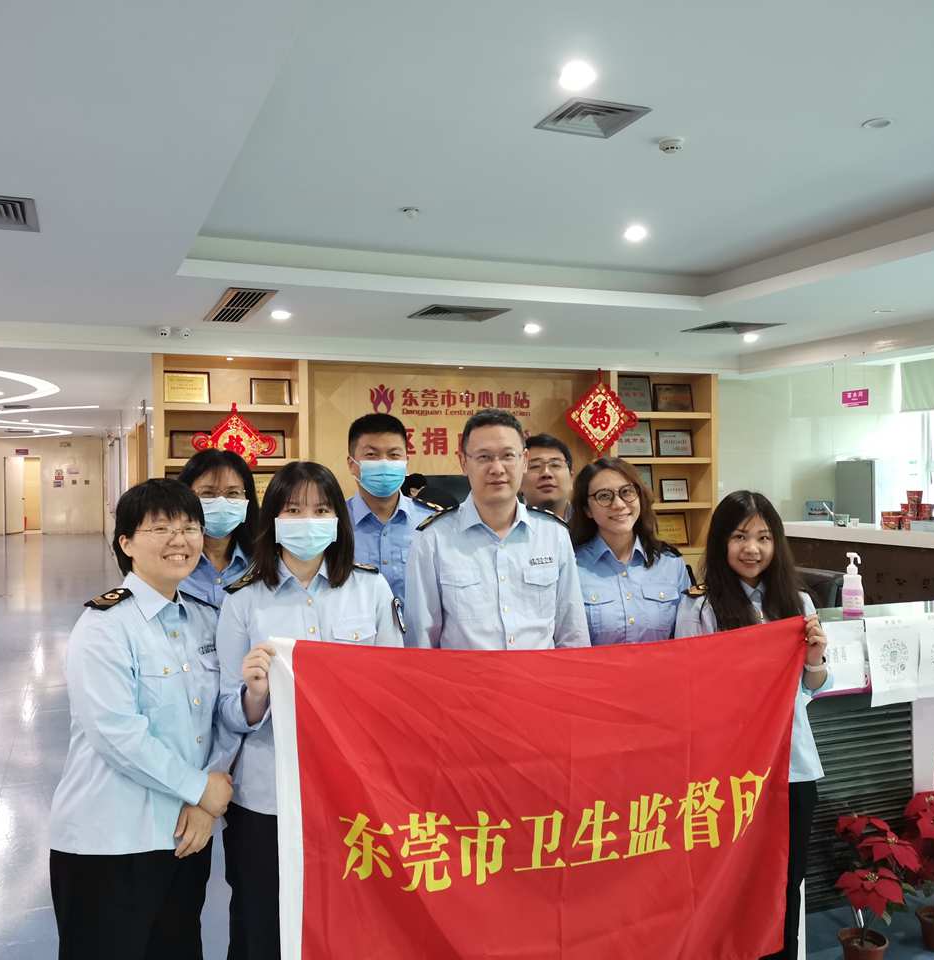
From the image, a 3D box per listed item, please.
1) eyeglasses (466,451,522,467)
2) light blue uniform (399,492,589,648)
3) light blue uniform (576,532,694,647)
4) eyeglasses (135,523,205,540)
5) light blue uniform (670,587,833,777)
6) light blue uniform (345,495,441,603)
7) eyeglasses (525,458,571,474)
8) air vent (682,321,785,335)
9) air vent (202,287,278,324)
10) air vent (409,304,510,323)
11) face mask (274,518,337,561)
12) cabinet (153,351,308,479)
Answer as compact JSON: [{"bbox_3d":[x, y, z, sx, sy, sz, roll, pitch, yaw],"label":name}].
[{"bbox_3d":[0.069,-0.056,2.440,0.140,0.040,0.135,0,1,0],"label":"eyeglasses"},{"bbox_3d":[0.080,0.388,2.533,0.500,0.700,0.280,0,1,-7],"label":"light blue uniform"},{"bbox_3d":[0.442,0.419,2.680,0.420,0.560,0.250,0,1,1],"label":"light blue uniform"},{"bbox_3d":[-0.630,0.112,2.020,0.135,0.038,0.135,-1,1,-34],"label":"eyeglasses"},{"bbox_3d":[0.751,0.525,2.530,0.410,0.560,0.310,0,1,3],"label":"light blue uniform"},{"bbox_3d":[-0.239,0.387,2.853,0.480,0.700,0.270,0,1,-6],"label":"light blue uniform"},{"bbox_3d":[0.250,-0.040,2.950,0.140,0.042,0.135,-1,-7,6],"label":"eyeglasses"},{"bbox_3d":[2.169,-1.242,7.867,0.590,0.050,0.600,-1,1,-22],"label":"air vent"},{"bbox_3d":[-1.603,-1.206,6.722,0.305,0.050,1.400,-1,1,-22],"label":"air vent"},{"bbox_3d":[-0.064,-1.222,7.081,0.591,0.050,0.591,-1,1,-22],"label":"air vent"},{"bbox_3d":[-0.354,0.130,2.120,0.142,0.105,0.085,0,1,-9],"label":"face mask"},{"bbox_3d":[-1.990,0.245,8.107,1.278,2.519,0.360,-1,1,-22],"label":"cabinet"}]

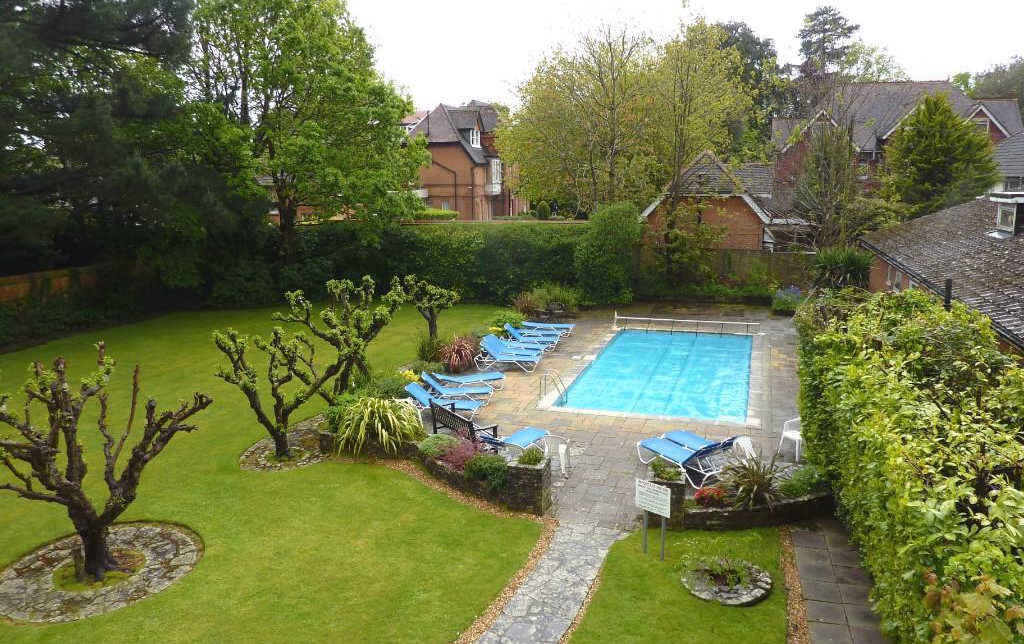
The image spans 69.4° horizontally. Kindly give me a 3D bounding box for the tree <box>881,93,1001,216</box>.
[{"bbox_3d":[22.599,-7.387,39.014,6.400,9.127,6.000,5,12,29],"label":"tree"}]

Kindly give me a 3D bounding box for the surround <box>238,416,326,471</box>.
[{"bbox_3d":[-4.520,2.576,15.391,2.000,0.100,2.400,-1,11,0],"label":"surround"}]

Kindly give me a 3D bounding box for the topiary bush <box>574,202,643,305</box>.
[{"bbox_3d":[4.313,-3.104,33.214,3.000,4.400,2.700,-1,11,0],"label":"topiary bush"}]

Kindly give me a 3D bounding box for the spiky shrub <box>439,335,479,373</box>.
[{"bbox_3d":[-1.508,0.978,21.253,1.080,0.980,1.020,-1,11,0],"label":"spiky shrub"}]

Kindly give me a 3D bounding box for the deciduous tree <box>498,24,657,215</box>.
[{"bbox_3d":[3.447,-8.686,39.073,8.500,13.200,8.000,-1,11,0],"label":"deciduous tree"}]

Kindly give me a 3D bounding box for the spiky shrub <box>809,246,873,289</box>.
[{"bbox_3d":[14.037,-2.195,31.601,2.700,2.055,2.400,4,12,24],"label":"spiky shrub"}]

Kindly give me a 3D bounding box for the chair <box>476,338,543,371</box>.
[{"bbox_3d":[-0.109,0.957,21.761,1.900,0.800,0.680,2,11,12],"label":"chair"}]

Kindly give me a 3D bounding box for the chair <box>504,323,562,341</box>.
[{"bbox_3d":[0.574,0.511,24.279,1.880,0.800,0.630,1,11,10],"label":"chair"}]

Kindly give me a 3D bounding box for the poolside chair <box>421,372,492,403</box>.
[{"bbox_3d":[-1.411,1.641,18.457,1.850,0.730,0.660,-2,11,-5],"label":"poolside chair"}]

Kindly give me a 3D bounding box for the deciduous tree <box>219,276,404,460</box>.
[{"bbox_3d":[-4.278,0.831,15.707,3.850,3.607,3.200,-4,11,-15],"label":"deciduous tree"}]

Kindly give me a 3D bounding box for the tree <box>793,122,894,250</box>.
[{"bbox_3d":[16.041,-6.277,36.010,4.900,6.861,4.300,4,12,23],"label":"tree"}]

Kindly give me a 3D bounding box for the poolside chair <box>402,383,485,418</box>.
[{"bbox_3d":[-1.671,1.896,17.570,1.880,0.780,0.630,2,12,14],"label":"poolside chair"}]

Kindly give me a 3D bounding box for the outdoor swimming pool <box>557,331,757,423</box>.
[{"bbox_3d":[4.689,1.508,21.921,4.550,0.500,9.900,3,11,18],"label":"outdoor swimming pool"}]

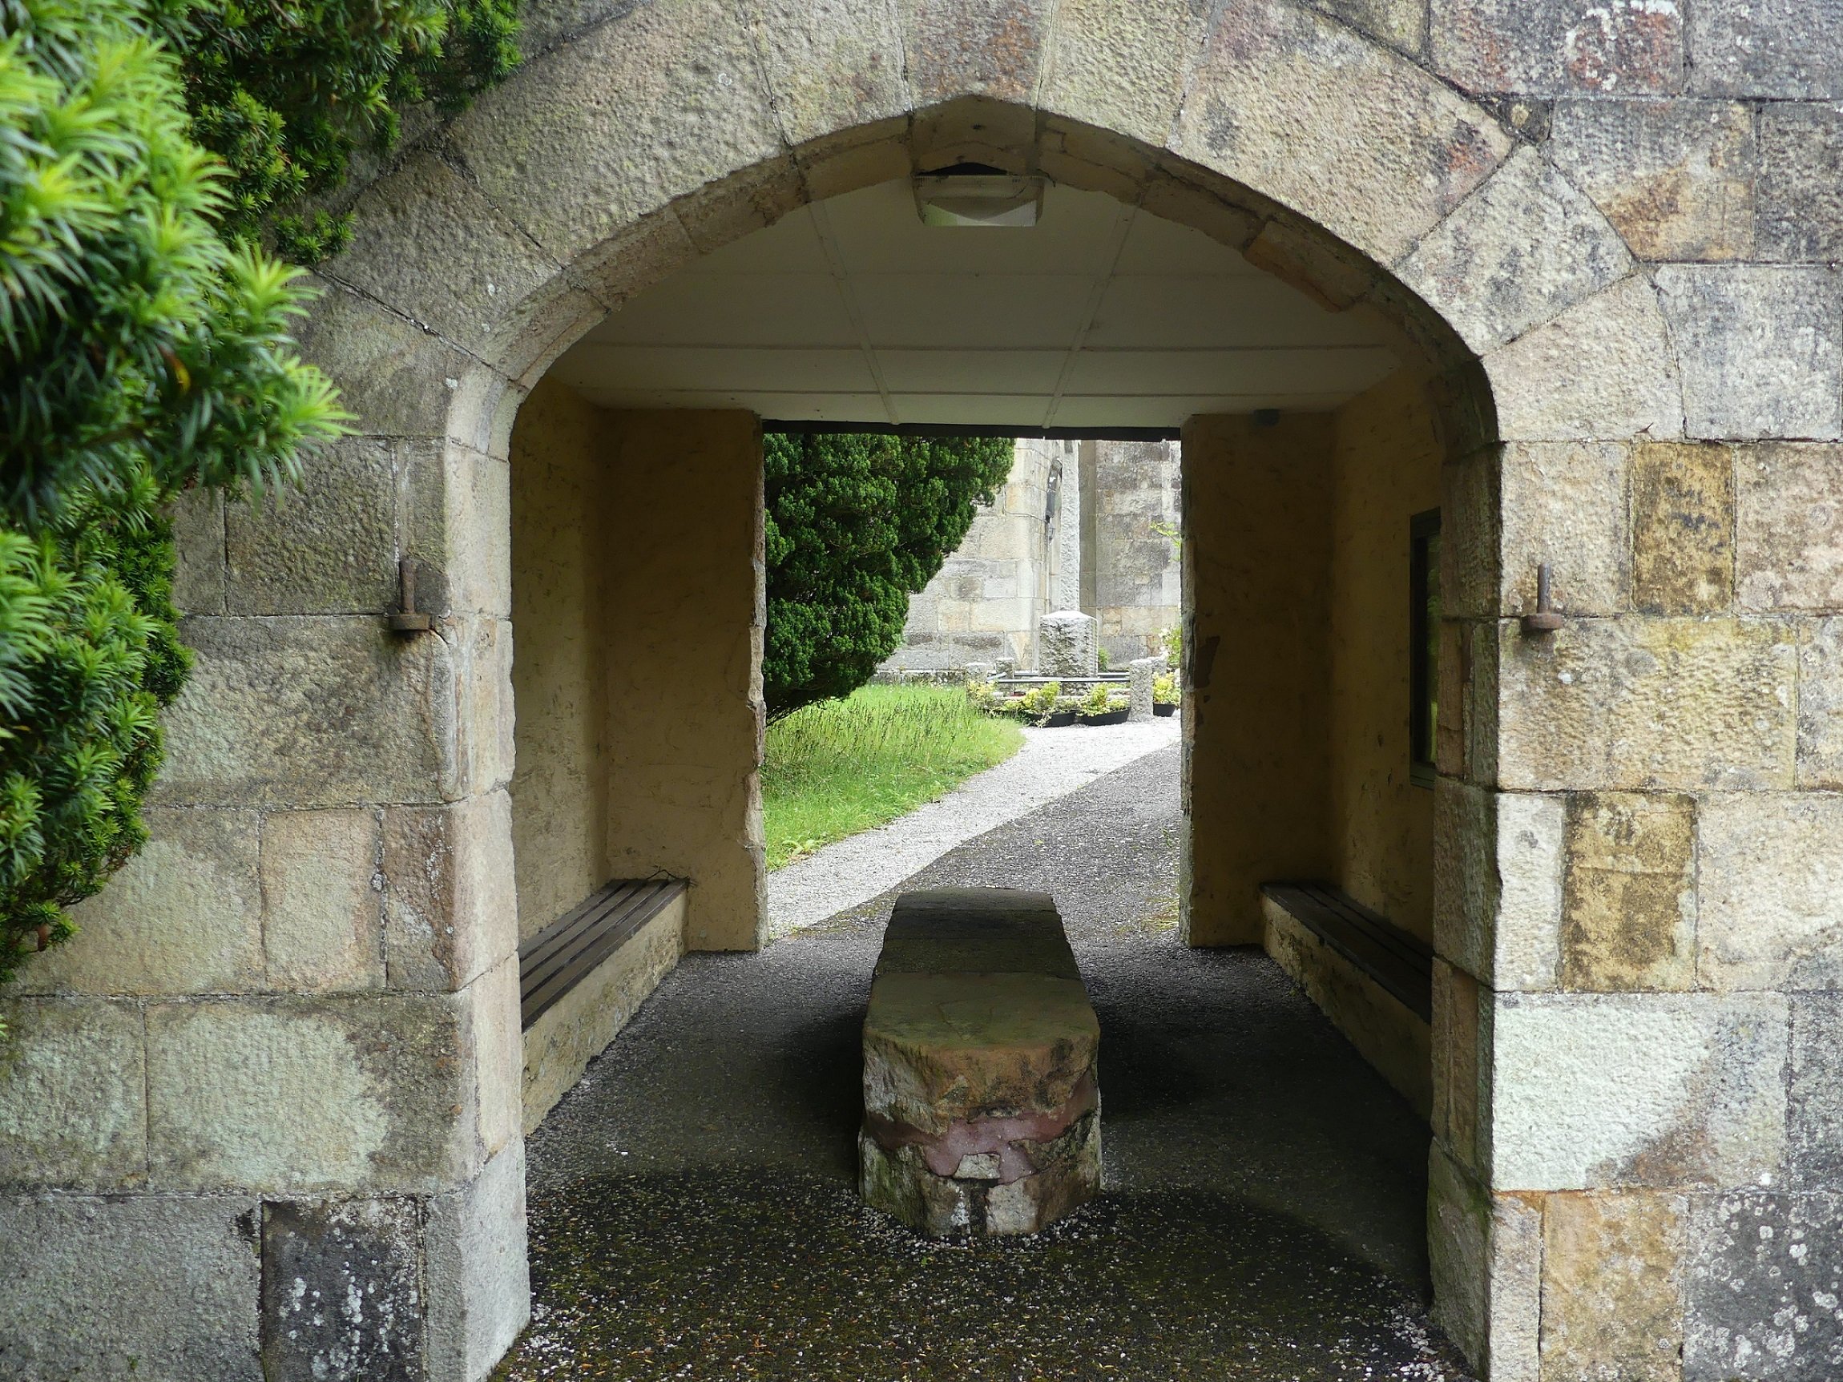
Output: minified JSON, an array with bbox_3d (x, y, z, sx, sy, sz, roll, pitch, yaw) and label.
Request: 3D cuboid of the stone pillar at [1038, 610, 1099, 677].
[{"bbox_3d":[1.794,-0.501,21.456,0.630,0.951,0.630,0,2,15],"label":"stone pillar"}]

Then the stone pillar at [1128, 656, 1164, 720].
[{"bbox_3d":[2.548,0.000,20.452,0.260,0.722,0.260,0,2,15],"label":"stone pillar"}]

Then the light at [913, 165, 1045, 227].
[{"bbox_3d":[0.133,-1.131,4.053,0.285,0.105,0.190,0,2,1],"label":"light"}]

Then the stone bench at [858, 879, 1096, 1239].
[{"bbox_3d":[0.178,1.048,5.606,0.623,0.442,2.659,0,2,1],"label":"stone bench"}]

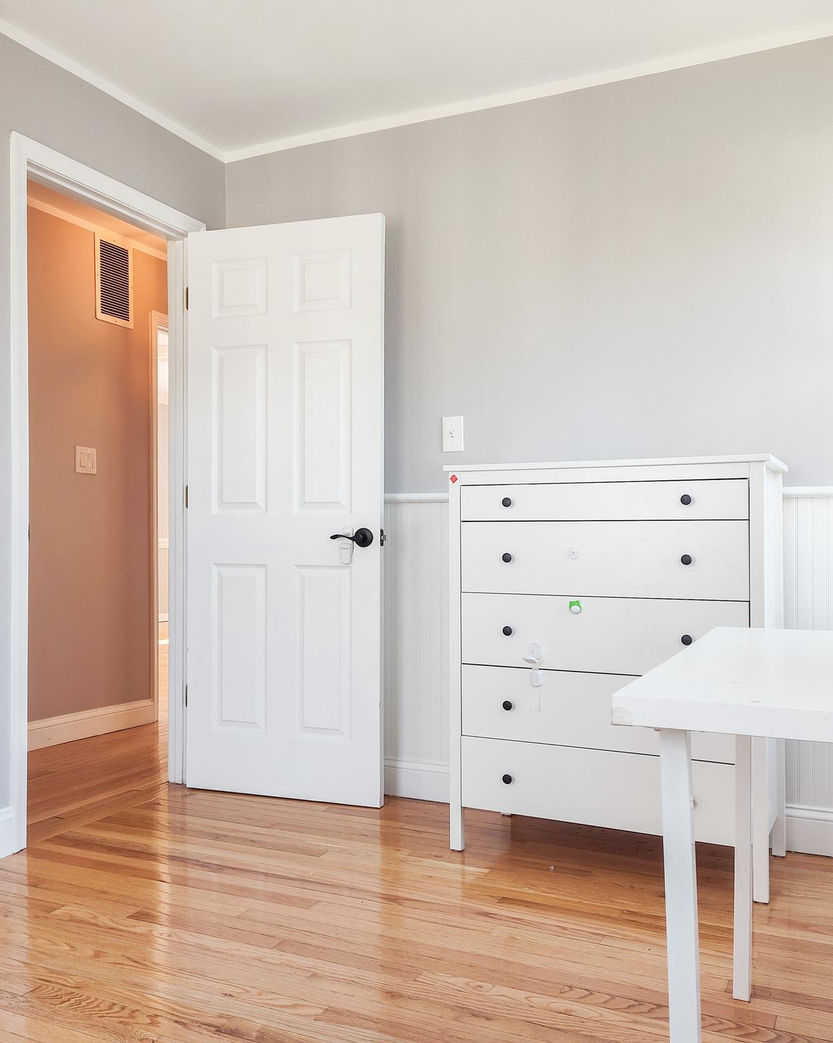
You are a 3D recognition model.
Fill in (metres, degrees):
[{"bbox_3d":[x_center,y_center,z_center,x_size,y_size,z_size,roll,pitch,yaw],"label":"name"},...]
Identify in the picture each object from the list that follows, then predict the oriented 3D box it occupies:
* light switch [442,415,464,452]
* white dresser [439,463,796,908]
[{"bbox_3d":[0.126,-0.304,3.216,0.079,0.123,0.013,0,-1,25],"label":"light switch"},{"bbox_3d":[0.584,0.405,2.716,0.905,1.140,0.440,0,-1,27],"label":"white dresser"}]

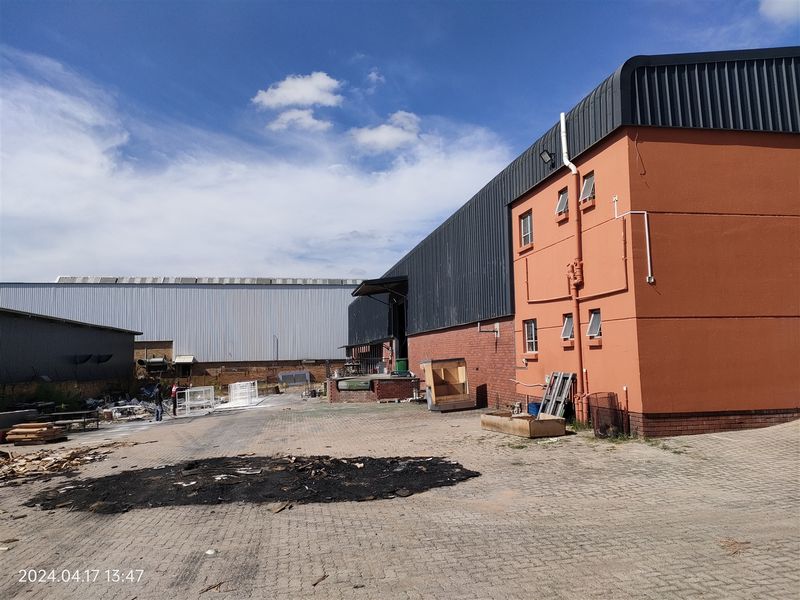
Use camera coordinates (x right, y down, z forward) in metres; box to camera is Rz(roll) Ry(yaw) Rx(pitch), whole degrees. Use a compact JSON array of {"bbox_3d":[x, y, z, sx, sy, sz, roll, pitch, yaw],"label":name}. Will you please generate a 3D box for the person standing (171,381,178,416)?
[{"bbox_3d":[-10.709,4.698,29.700,0.400,1.700,0.500,0,-5,-12],"label":"person standing"}]

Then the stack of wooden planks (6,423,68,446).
[{"bbox_3d":[-12.025,4.439,20.700,1.450,0.600,1.150,-2,-6,10],"label":"stack of wooden planks"}]

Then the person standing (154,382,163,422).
[{"bbox_3d":[-10.557,4.484,27.300,0.400,1.680,0.500,0,-5,-12],"label":"person standing"}]

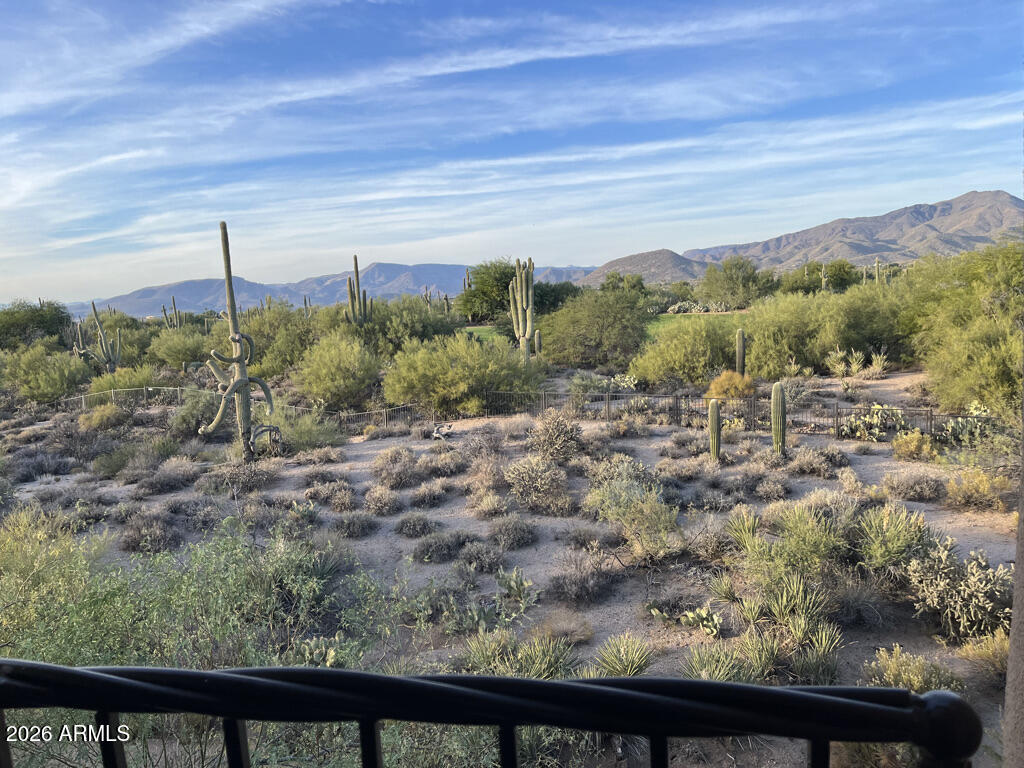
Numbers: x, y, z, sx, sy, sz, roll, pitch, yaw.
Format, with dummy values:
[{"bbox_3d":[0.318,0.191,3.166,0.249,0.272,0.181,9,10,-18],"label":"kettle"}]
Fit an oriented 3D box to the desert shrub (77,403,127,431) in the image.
[{"bbox_3d":[-19.495,1.447,36.514,2.349,1.148,2.178,0,6,0],"label":"desert shrub"}]

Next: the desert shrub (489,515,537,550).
[{"bbox_3d":[0.009,2.747,14.443,0.903,0.562,0.813,-3,7,-1],"label":"desert shrub"}]

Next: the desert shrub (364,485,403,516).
[{"bbox_3d":[-2.859,2.518,16.945,0.839,0.626,0.797,-4,8,-10],"label":"desert shrub"}]

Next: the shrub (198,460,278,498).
[{"bbox_3d":[-7.379,2.507,20.772,2.092,0.847,1.569,0,6,0],"label":"shrub"}]

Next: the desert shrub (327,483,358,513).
[{"bbox_3d":[-3.863,2.560,17.529,0.731,0.615,0.658,-5,7,-13],"label":"desert shrub"}]

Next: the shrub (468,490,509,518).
[{"bbox_3d":[-0.575,2.783,18.044,0.986,0.545,0.887,0,6,0],"label":"shrub"}]

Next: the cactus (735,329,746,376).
[{"bbox_3d":[10.403,-1.169,34.950,0.379,2.630,0.379,-1,9,17],"label":"cactus"}]

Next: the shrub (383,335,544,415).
[{"bbox_3d":[-2.544,-0.721,39.723,8.250,3.870,6.187,0,6,0],"label":"shrub"}]

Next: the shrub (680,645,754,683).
[{"bbox_3d":[2.548,3.503,9.558,0.889,0.550,0.845,-1,9,15],"label":"shrub"}]

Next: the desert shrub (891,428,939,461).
[{"bbox_3d":[10.625,1.575,20.314,1.125,0.815,1.013,1,9,28],"label":"desert shrub"}]

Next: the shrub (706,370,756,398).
[{"bbox_3d":[8.819,0.080,31.150,1.990,1.265,1.791,-1,9,16],"label":"shrub"}]

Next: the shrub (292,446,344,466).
[{"bbox_3d":[-5.754,2.102,22.752,1.481,0.467,1.333,-5,7,-15],"label":"shrub"}]

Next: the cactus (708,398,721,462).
[{"bbox_3d":[5.294,1.193,20.135,0.316,1.648,0.316,0,8,15],"label":"cactus"}]

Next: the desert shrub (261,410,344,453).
[{"bbox_3d":[-7.257,1.479,26.663,2.826,1.280,2.402,-5,9,-15],"label":"desert shrub"}]

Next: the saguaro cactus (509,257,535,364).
[{"bbox_3d":[0.546,-4.088,44.168,1.506,6.397,1.280,-3,7,1],"label":"saguaro cactus"}]

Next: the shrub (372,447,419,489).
[{"bbox_3d":[-2.969,2.085,19.602,1.278,0.958,1.150,-4,7,-9],"label":"shrub"}]

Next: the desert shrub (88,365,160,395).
[{"bbox_3d":[-30.627,-0.270,60.291,5.189,2.536,4.670,-7,9,-27],"label":"desert shrub"}]

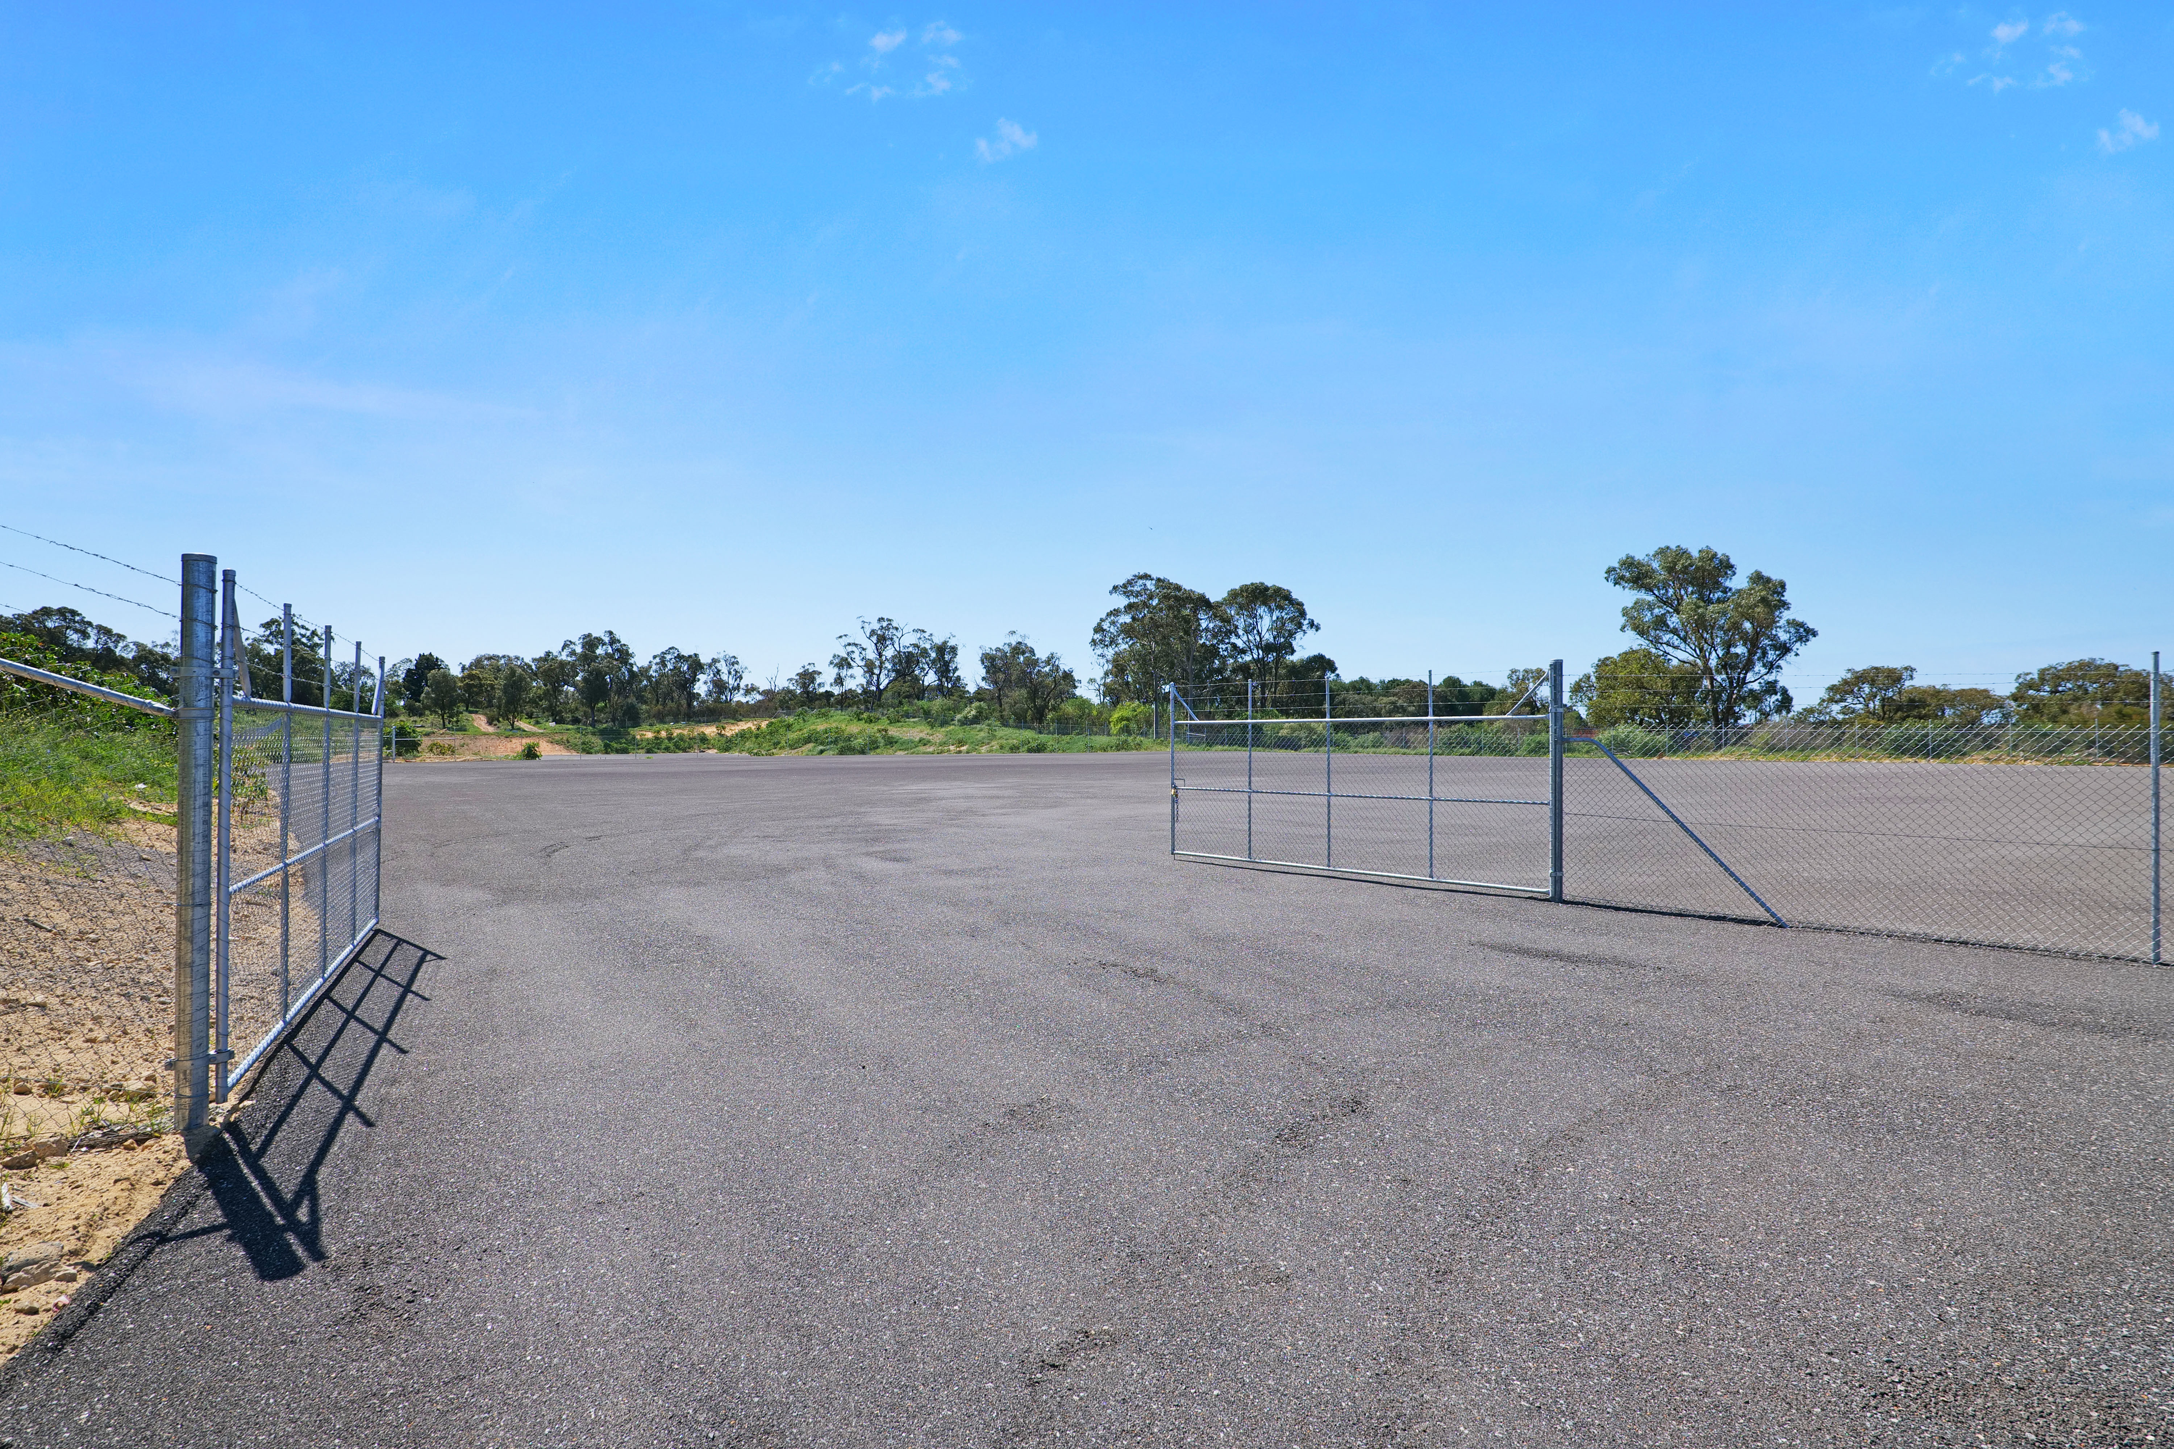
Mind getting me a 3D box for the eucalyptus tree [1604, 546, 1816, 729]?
[{"bbox_3d":[43.870,-5.380,68.000,12.800,14.200,11.800,0,-1,0],"label":"eucalyptus tree"}]

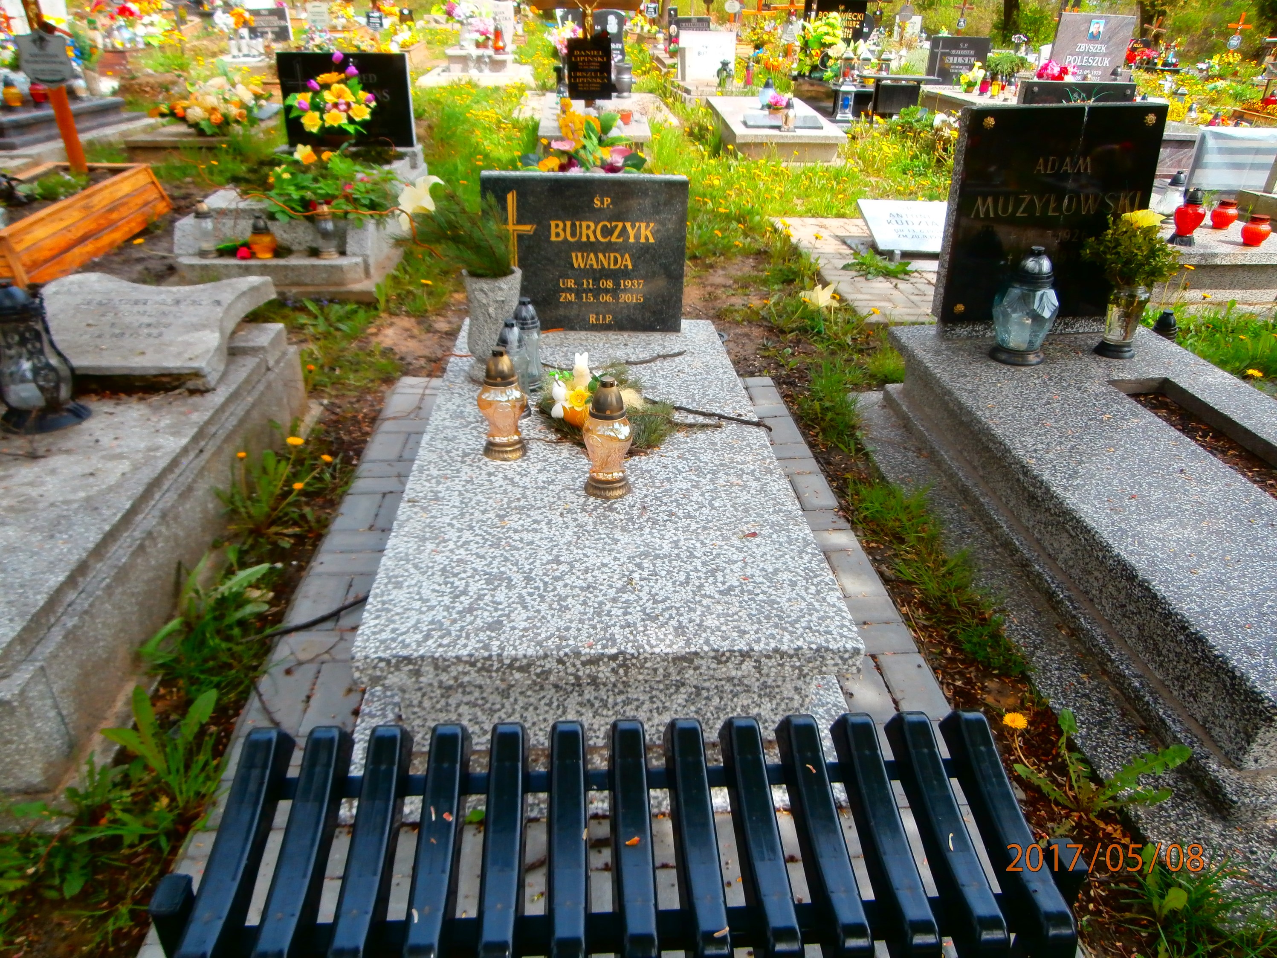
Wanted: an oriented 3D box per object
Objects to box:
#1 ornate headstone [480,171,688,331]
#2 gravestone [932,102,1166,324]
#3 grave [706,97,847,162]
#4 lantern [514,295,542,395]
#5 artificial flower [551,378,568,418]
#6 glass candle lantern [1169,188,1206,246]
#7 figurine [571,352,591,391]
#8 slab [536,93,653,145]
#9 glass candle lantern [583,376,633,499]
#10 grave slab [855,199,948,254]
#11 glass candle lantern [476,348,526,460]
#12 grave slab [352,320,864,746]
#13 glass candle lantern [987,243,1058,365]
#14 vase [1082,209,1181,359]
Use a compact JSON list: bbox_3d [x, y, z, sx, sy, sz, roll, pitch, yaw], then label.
[{"bbox_3d":[-0.162,-0.693,2.726,0.605,0.465,0.080,0,27,-4],"label":"ornate headstone"},{"bbox_3d":[1.340,-0.832,2.902,0.726,0.710,0.065,-5,22,-14],"label":"gravestone"},{"bbox_3d":[1.212,-3.254,8.231,0.930,0.235,1.978,0,31,-4],"label":"grave"},{"bbox_3d":[-0.289,-0.352,2.302,0.074,0.242,0.074,0,27,-4],"label":"lantern"},{"bbox_3d":[-0.191,-0.194,2.127,0.043,0.095,0.043,0,27,-4],"label":"artificial flower"},{"bbox_3d":[2.522,-1.203,4.059,0.120,0.245,0.120,0,28,-4],"label":"glass candle lantern"},{"bbox_3d":[-0.141,-0.264,2.205,0.046,0.111,0.045,0,28,-4],"label":"figurine"},{"bbox_3d":[-0.340,-2.807,6.871,0.796,0.070,1.670,0,33,-3],"label":"slab"},{"bbox_3d":[-0.064,-0.091,1.846,0.103,0.252,0.103,0,28,-4],"label":"glass candle lantern"},{"bbox_3d":[1.474,-1.345,4.747,0.497,0.036,0.513,0,46,-4],"label":"grave slab"},{"bbox_3d":[-0.299,-0.171,1.948,0.105,0.245,0.105,0,27,-4],"label":"glass candle lantern"},{"bbox_3d":[-0.104,-0.006,2.244,0.814,0.270,1.746,0,28,-4],"label":"grave slab"},{"bbox_3d":[1.185,-0.531,2.698,0.178,0.345,0.178,0,28,-4],"label":"glass candle lantern"},{"bbox_3d":[1.501,-0.601,2.750,0.254,0.444,0.254,0,28,-4],"label":"vase"}]

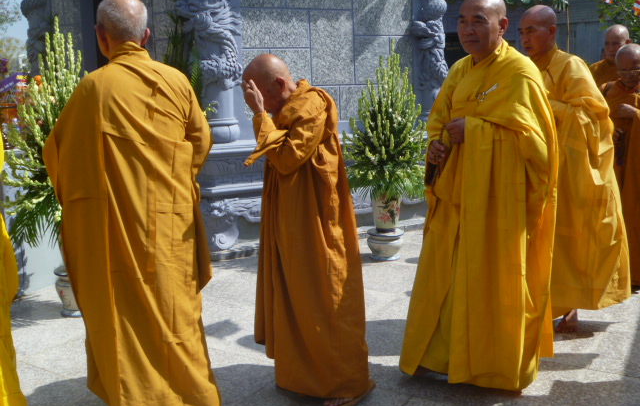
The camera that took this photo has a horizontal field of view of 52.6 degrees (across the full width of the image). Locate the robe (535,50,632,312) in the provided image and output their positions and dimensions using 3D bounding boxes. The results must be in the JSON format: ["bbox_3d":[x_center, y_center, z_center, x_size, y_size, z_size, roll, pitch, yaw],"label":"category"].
[{"bbox_3d":[1.337,-0.121,3.432,0.540,1.380,0.450,9,16,42],"label":"robe"}]

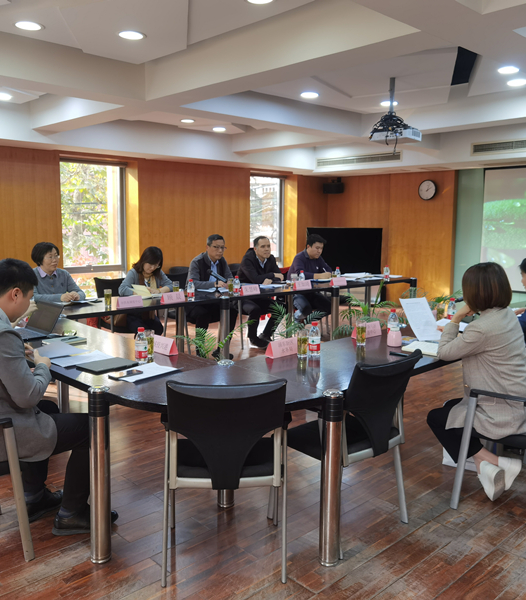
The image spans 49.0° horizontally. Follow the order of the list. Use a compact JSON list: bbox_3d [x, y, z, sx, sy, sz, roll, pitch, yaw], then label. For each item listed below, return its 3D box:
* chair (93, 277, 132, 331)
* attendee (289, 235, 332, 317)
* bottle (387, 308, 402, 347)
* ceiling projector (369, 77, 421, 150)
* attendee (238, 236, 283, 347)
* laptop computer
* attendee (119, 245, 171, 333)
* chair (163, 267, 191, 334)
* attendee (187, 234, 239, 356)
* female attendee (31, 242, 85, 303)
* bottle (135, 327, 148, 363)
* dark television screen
[{"bbox_3d":[-1.479,0.212,6.190,0.550,0.870,0.580,-7,10,-42],"label":"chair"},{"bbox_3d":[0.655,-0.199,7.658,0.740,1.330,0.590,6,10,37],"label":"attendee"},{"bbox_3d":[0.800,0.159,3.530,0.068,0.190,0.068,-7,11,-43],"label":"bottle"},{"bbox_3d":[1.213,-1.690,5.212,0.350,0.605,0.300,7,10,39],"label":"ceiling projector"},{"bbox_3d":[-0.028,-0.111,7.033,0.740,1.310,0.580,7,10,42],"label":"attendee"},{"bbox_3d":[-1.507,0.130,3.674,0.330,0.190,0.355,-7,10,-42],"label":"laptop computer"},{"bbox_3d":[-1.187,0.083,5.648,0.580,1.220,0.740,-5,10,-36],"label":"attendee"},{"bbox_3d":[-0.817,0.132,6.825,0.550,0.870,0.580,-7,10,-42],"label":"chair"},{"bbox_3d":[-0.598,-0.063,6.547,0.580,1.335,0.770,-7,10,-42],"label":"attendee"},{"bbox_3d":[-1.905,0.114,5.351,0.530,1.280,0.730,-7,10,-42],"label":"female attendee"},{"bbox_3d":[-0.618,0.230,2.939,0.064,0.176,0.064,1,8,0],"label":"bottle"},{"bbox_3d":[1.437,-0.859,10.150,1.380,0.820,0.090,2,8,13],"label":"dark television screen"}]

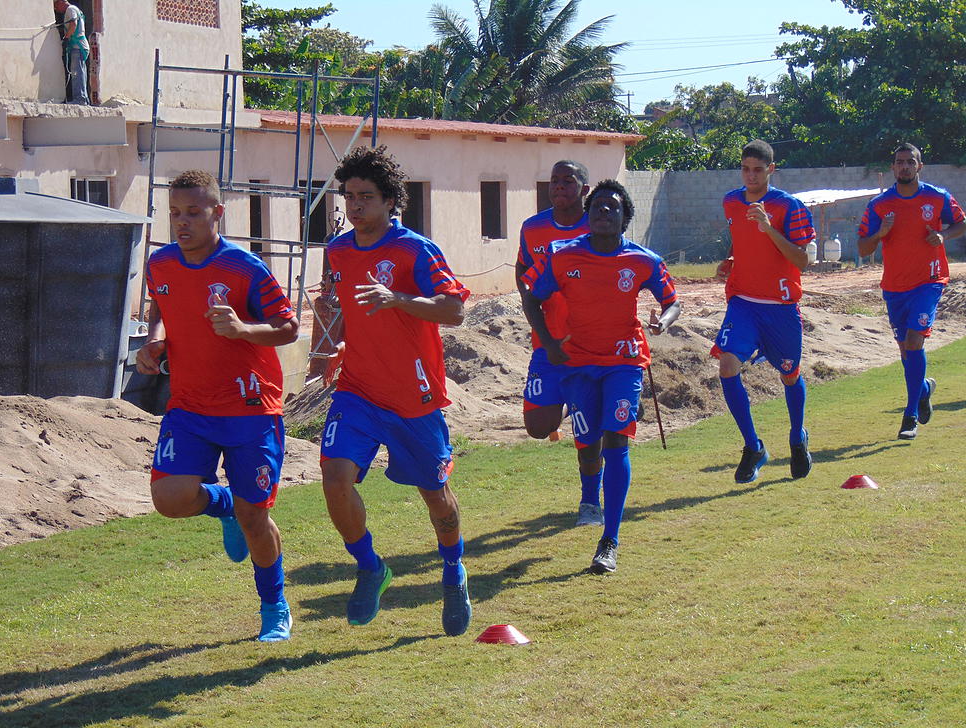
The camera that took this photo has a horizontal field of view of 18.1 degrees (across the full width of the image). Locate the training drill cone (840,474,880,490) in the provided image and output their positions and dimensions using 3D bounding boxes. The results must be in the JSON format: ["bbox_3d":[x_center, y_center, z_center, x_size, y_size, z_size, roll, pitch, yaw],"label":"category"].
[{"bbox_3d":[1.965,0.619,15.800,0.197,0.052,0.197,-1,3,0],"label":"training drill cone"}]

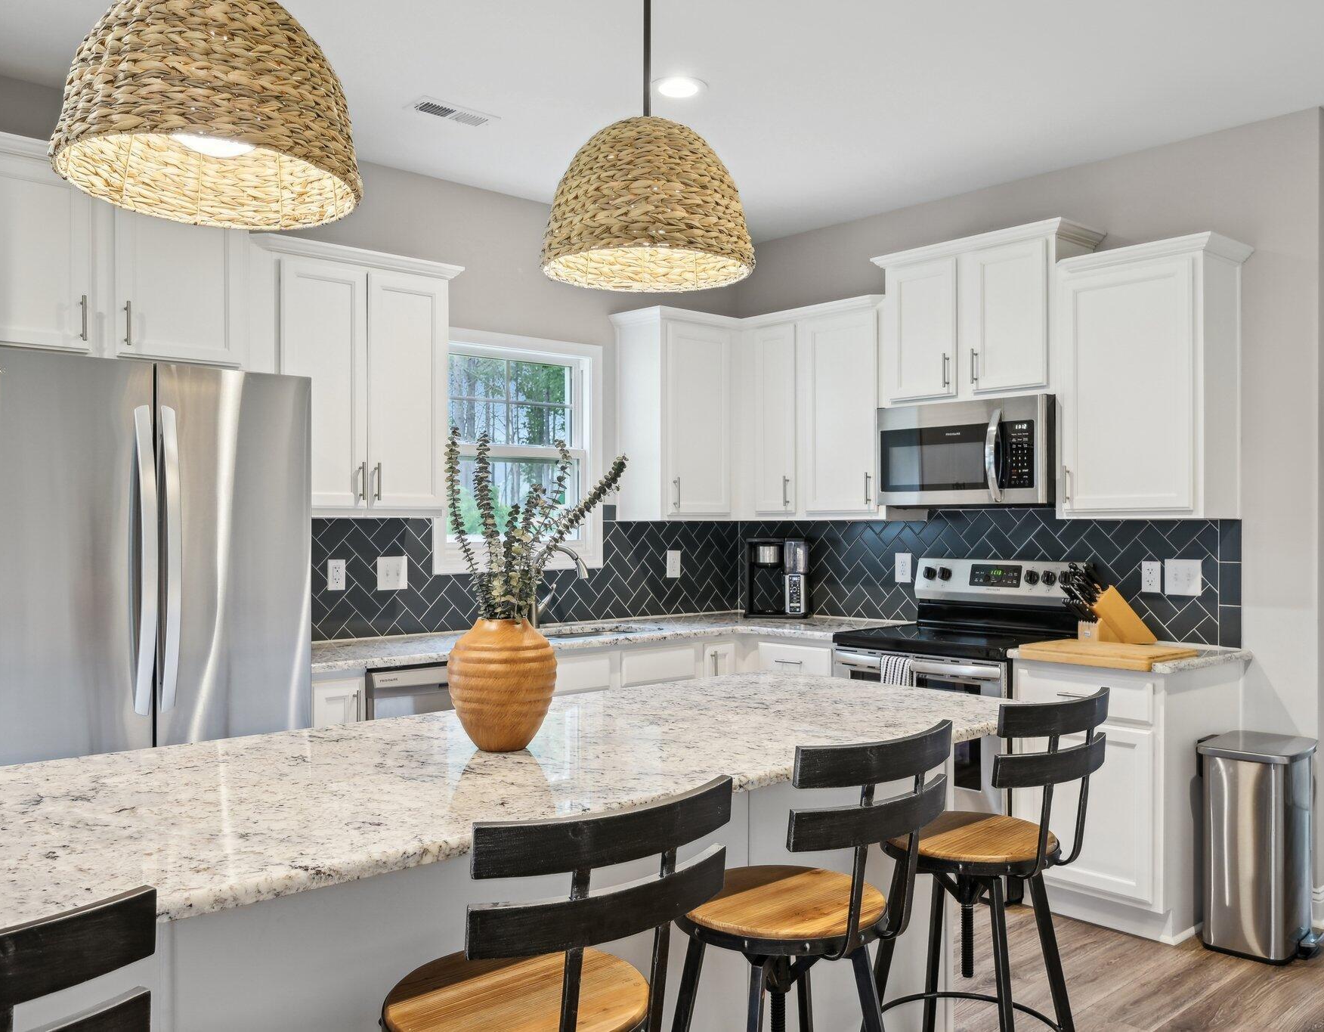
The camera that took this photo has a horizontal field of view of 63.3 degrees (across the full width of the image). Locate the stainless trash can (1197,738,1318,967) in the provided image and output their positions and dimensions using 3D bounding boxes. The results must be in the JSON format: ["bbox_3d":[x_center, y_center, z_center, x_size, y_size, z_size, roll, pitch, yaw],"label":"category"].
[{"bbox_3d":[1.933,1.058,3.467,0.300,0.650,0.275,0,0,-43],"label":"stainless trash can"}]

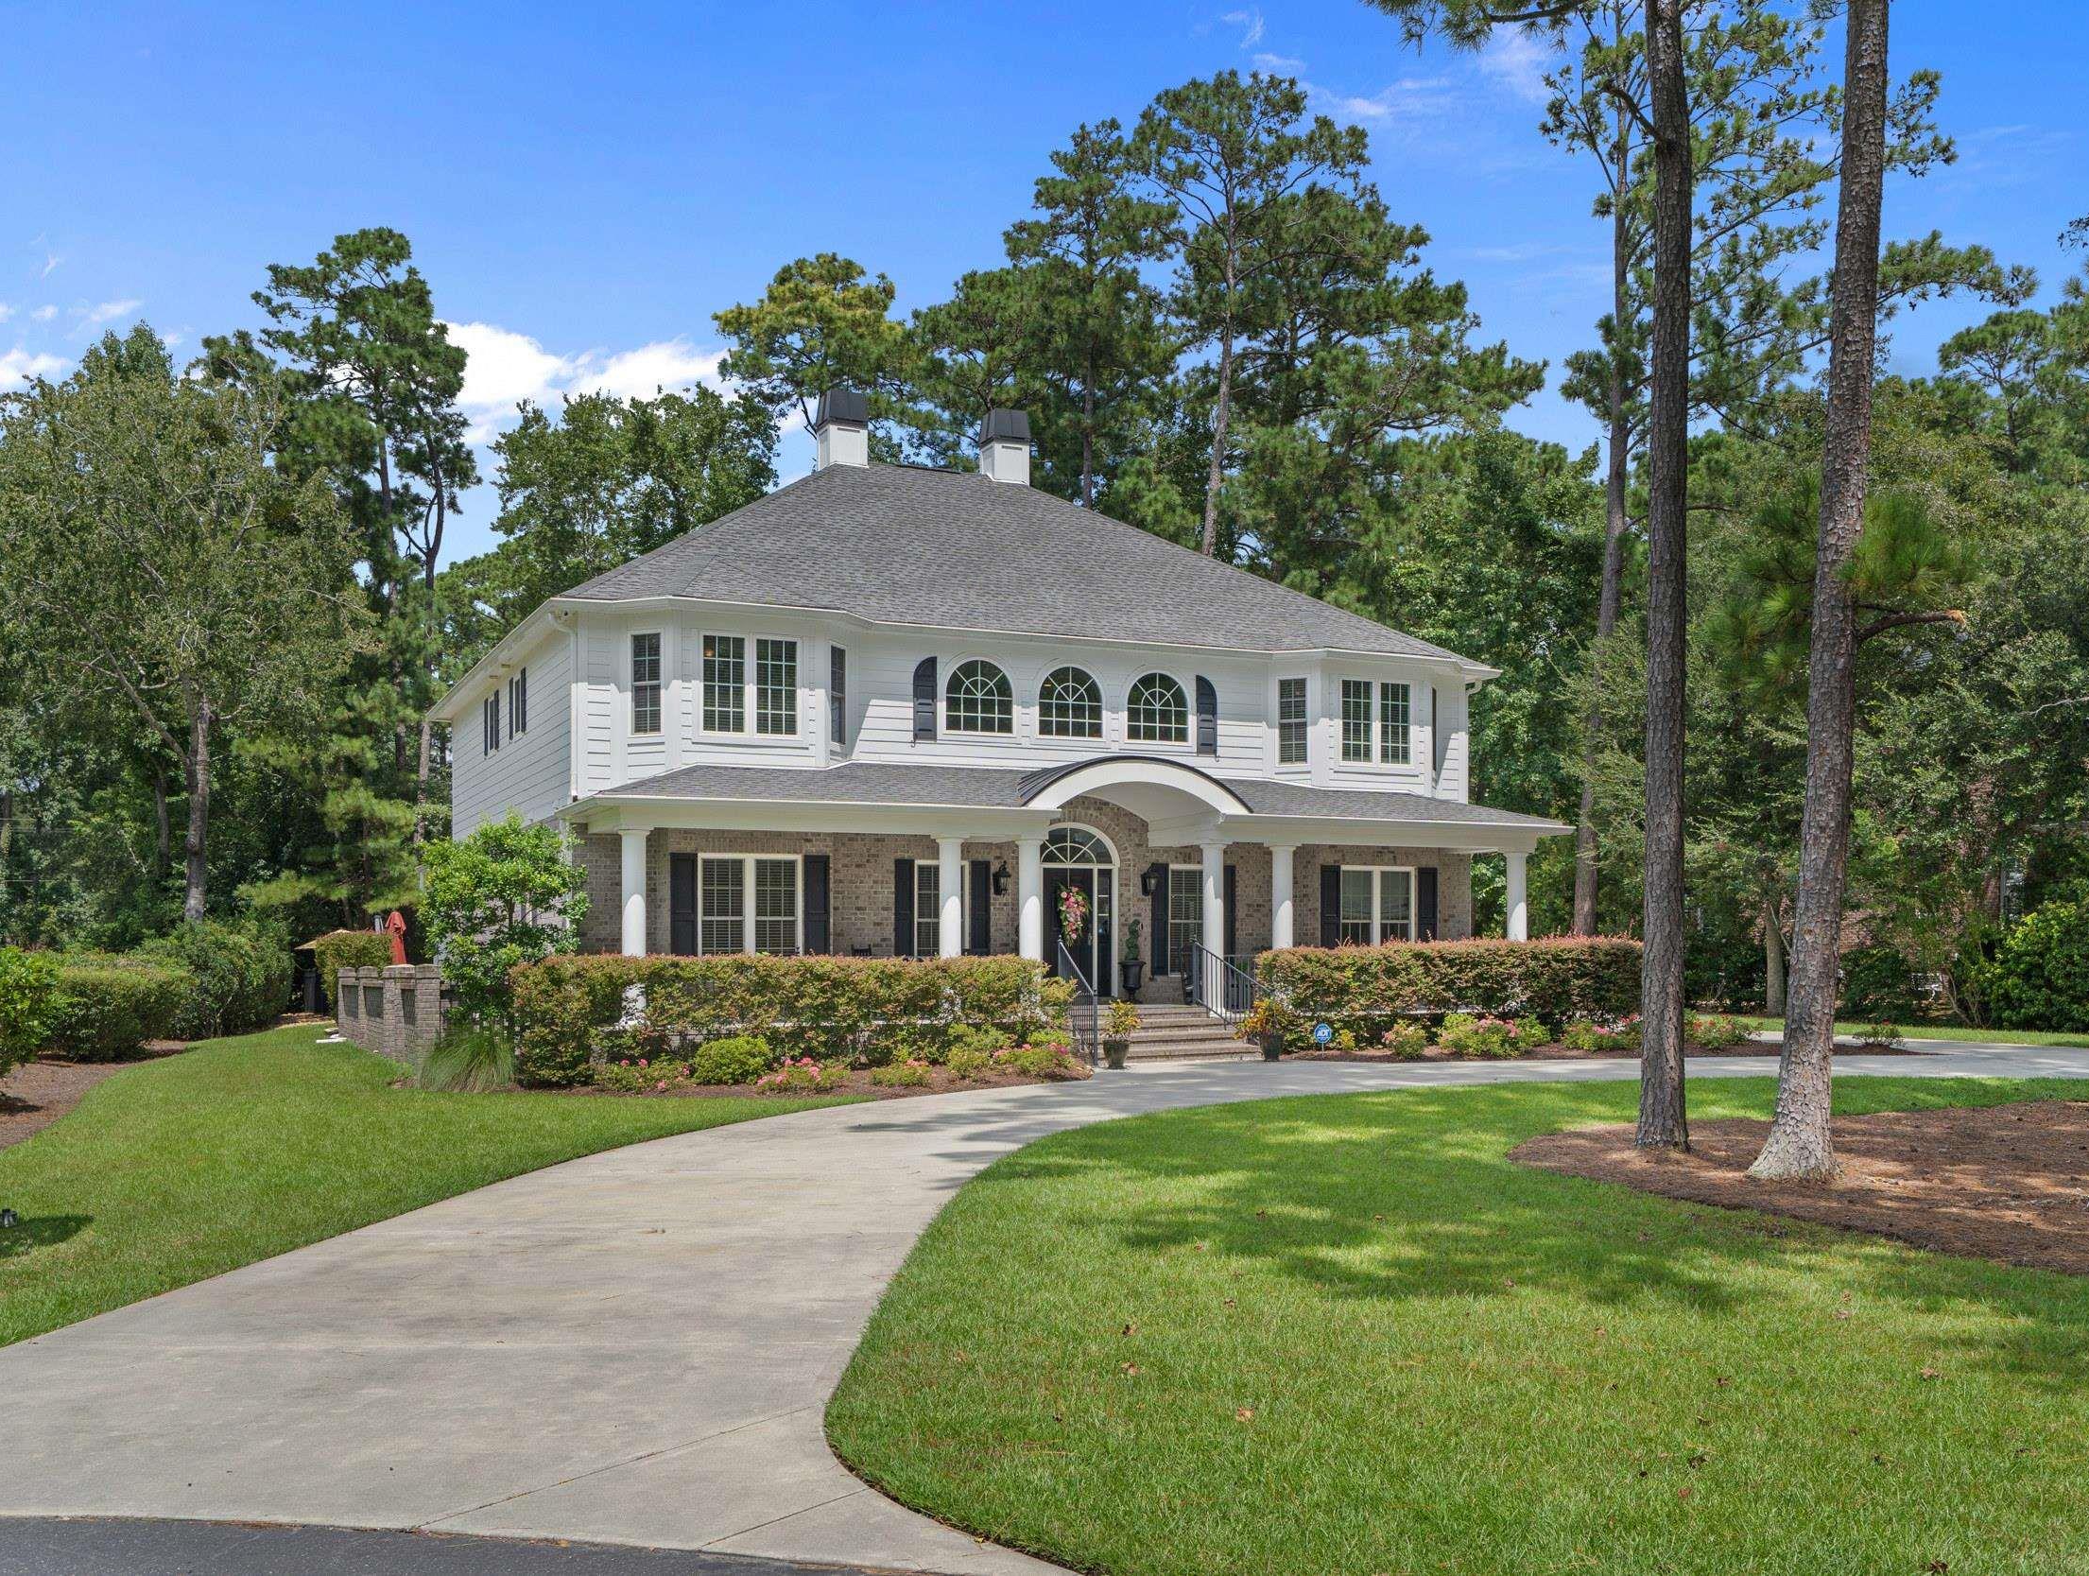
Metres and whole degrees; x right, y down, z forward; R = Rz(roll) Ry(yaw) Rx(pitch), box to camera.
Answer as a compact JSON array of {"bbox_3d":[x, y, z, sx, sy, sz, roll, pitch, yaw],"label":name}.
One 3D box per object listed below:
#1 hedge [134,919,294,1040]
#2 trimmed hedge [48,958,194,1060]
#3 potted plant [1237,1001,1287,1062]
[{"bbox_3d":[-15.300,3.470,32.500,2.300,2.050,3.400,1,-3,-15],"label":"hedge"},{"bbox_3d":[-14.050,3.340,27.000,1.800,1.430,2.600,1,-3,-15],"label":"trimmed hedge"},{"bbox_3d":[3.196,3.572,26.000,0.680,0.840,0.640,0,-4,0],"label":"potted plant"}]

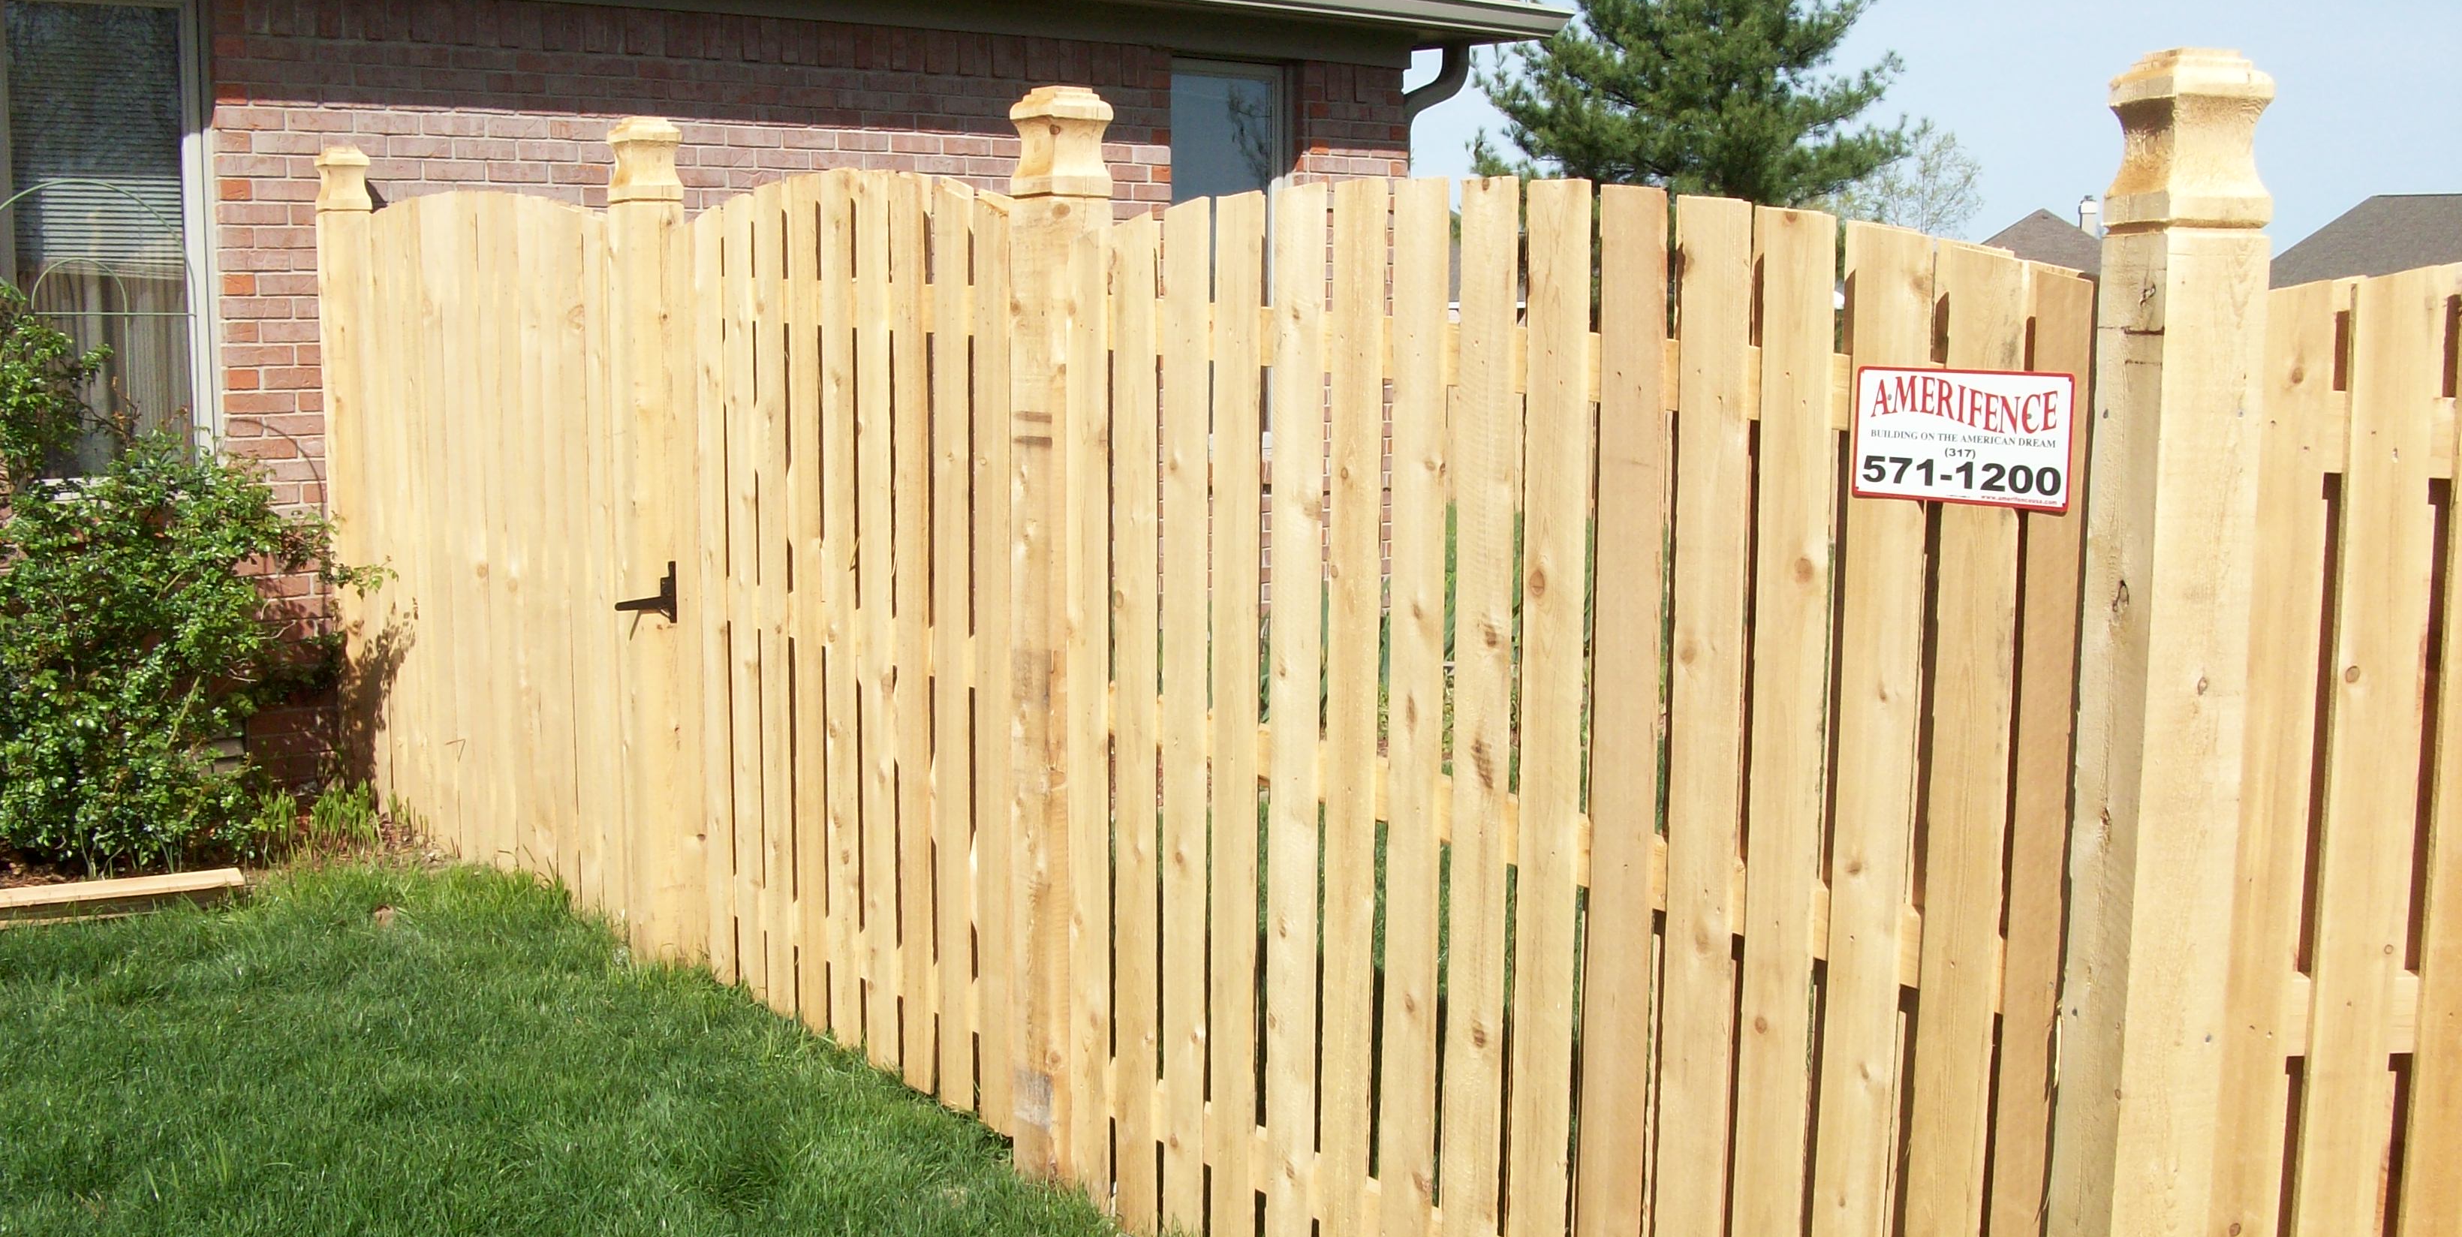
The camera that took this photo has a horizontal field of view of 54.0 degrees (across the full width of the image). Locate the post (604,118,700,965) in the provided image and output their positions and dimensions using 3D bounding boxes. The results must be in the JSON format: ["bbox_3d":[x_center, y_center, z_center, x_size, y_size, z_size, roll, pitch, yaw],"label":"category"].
[{"bbox_3d":[-1.333,-0.177,5.586,0.127,1.942,0.127,-6,10,-38],"label":"post"}]

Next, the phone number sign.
[{"bbox_3d":[0.844,-0.208,2.800,0.005,0.155,0.300,-6,9,-38],"label":"phone number sign"}]

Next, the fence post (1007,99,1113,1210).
[{"bbox_3d":[-0.299,0.040,4.309,0.127,1.943,0.127,-6,10,-38],"label":"fence post"}]

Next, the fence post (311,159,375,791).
[{"bbox_3d":[-2.605,-0.420,7.183,0.127,1.960,0.127,-6,10,-38],"label":"fence post"}]

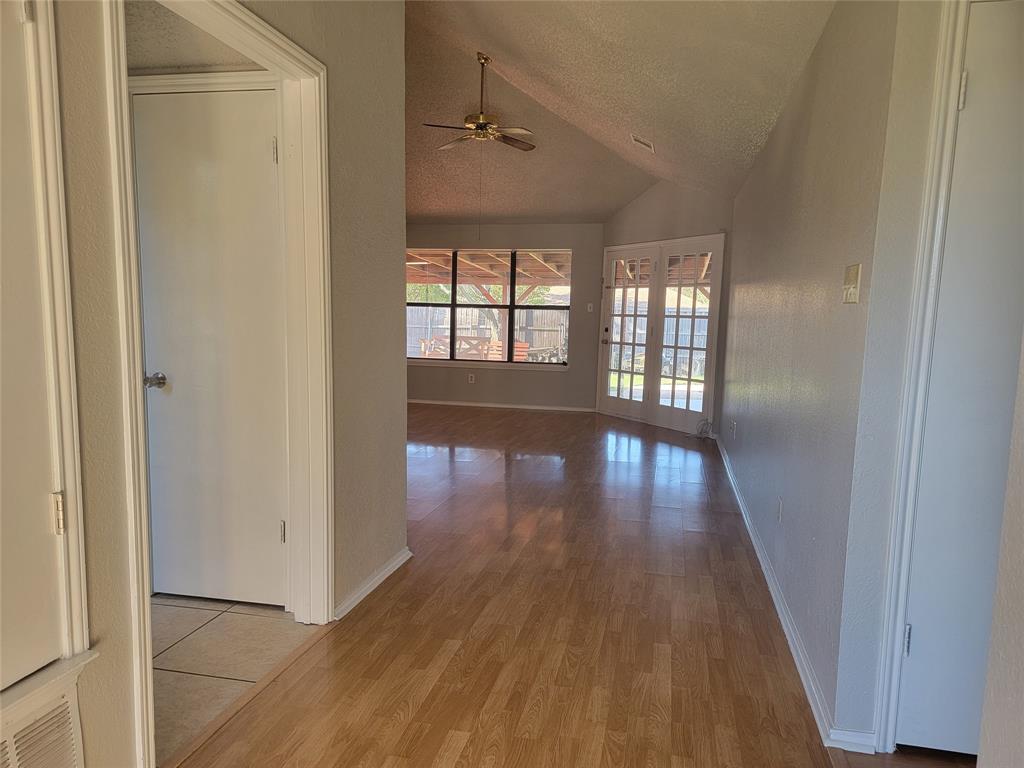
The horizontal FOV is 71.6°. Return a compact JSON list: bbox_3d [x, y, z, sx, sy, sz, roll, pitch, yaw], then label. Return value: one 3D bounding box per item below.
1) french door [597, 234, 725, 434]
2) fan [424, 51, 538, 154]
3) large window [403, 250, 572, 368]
[{"bbox_3d":[1.670,-0.579,8.190,0.140,2.097,2.011,-2,6,-30],"label":"french door"},{"bbox_3d":[-0.281,-2.720,6.759,1.170,0.801,1.170,1,6,0],"label":"fan"},{"bbox_3d":[-0.371,-1.036,9.426,2.294,1.490,0.120,3,6,11],"label":"large window"}]

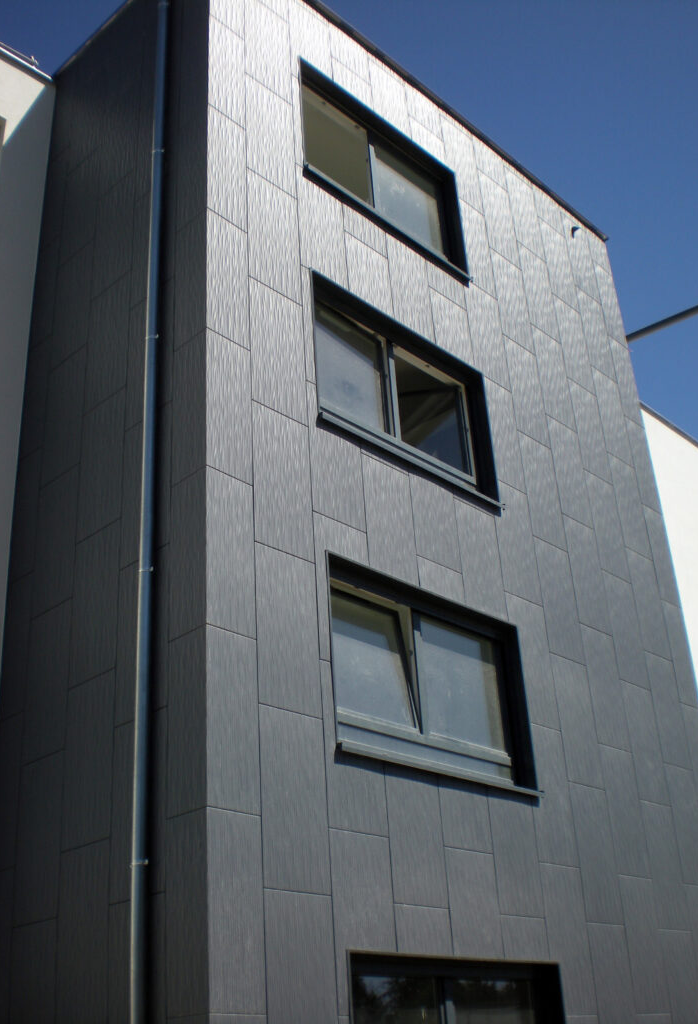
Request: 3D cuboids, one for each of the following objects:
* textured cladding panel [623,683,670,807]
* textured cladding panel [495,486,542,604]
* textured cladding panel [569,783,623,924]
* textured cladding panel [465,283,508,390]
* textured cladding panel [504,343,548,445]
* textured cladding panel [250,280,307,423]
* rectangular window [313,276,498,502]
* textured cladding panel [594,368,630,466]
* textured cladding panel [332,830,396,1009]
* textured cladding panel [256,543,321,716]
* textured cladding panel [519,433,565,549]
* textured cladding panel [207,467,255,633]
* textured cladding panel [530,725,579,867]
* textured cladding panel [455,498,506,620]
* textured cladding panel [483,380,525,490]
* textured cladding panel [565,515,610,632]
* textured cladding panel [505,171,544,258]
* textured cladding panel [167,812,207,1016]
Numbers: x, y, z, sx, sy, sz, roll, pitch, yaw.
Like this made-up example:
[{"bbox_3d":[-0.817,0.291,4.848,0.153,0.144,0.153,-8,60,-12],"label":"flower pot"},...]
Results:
[{"bbox_3d":[2.960,2.306,11.203,0.020,1.205,0.601,-27,-35,37],"label":"textured cladding panel"},{"bbox_3d":[1.601,0.288,10.784,0.020,1.214,0.602,-27,-35,37],"label":"textured cladding panel"},{"bbox_3d":[2.167,3.002,9.883,0.030,1.206,0.605,-26,-35,37],"label":"textured cladding panel"},{"bbox_3d":[1.449,-1.877,11.903,0.020,1.205,0.601,-27,-35,37],"label":"textured cladding panel"},{"bbox_3d":[1.915,-1.296,12.140,0.030,1.206,0.605,-26,-35,37],"label":"textured cladding panel"},{"bbox_3d":[-0.576,-1.302,9.178,0.020,1.205,0.601,-27,-35,37],"label":"textured cladding panel"},{"bbox_3d":[0.467,-1.063,10.431,0.270,1.512,2.436,-26,-34,37],"label":"rectangular window"},{"bbox_3d":[3.149,-1.130,13.369,0.020,1.205,0.600,-27,-35,37],"label":"textured cladding panel"},{"bbox_3d":[0.102,2.755,7.571,0.020,1.181,0.601,-27,-35,37],"label":"textured cladding panel"},{"bbox_3d":[-0.440,0.850,8.056,0.020,1.214,0.602,-27,-35,37],"label":"textured cladding panel"},{"bbox_3d":[1.967,-0.205,11.511,0.020,1.200,0.607,-26,-34,37],"label":"textured cladding panel"},{"bbox_3d":[-0.840,0.281,7.914,0.030,1.206,0.440,-26,-35,37],"label":"textured cladding panel"},{"bbox_3d":[1.726,2.432,9.697,0.030,1.206,0.605,-26,-35,37],"label":"textured cladding panel"},{"bbox_3d":[1.196,0.440,10.218,0.020,1.050,0.602,-27,-35,37],"label":"textured cladding panel"},{"bbox_3d":[1.562,-0.775,11.293,0.020,1.205,0.485,-27,-35,37],"label":"textured cladding panel"},{"bbox_3d":[2.440,0.649,11.485,0.020,1.205,0.600,-27,-35,37],"label":"textured cladding panel"},{"bbox_3d":[2.156,-3.630,13.727,0.020,1.200,0.604,-26,-34,37],"label":"textured cladding panel"},{"bbox_3d":[-0.981,2.427,6.833,0.422,1.200,0.020,-26,-34,37],"label":"textured cladding panel"}]

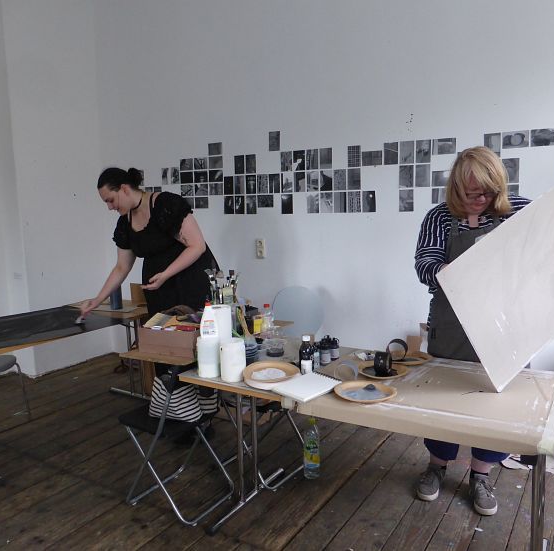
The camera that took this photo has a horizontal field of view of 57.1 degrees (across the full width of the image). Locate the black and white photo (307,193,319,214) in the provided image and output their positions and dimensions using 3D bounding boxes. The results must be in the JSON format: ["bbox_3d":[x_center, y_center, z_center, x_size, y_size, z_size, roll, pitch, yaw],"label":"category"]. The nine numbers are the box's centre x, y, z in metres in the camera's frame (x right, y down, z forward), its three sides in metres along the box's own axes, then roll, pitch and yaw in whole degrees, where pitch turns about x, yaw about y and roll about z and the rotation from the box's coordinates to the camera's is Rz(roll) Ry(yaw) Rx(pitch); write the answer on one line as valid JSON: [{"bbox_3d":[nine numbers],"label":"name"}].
[{"bbox_3d":[0.282,-0.555,3.927,0.100,0.150,0.005,4,9,33],"label":"black and white photo"}]

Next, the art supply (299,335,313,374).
[{"bbox_3d":[0.135,0.367,2.330,0.065,0.188,0.065,-1,8,0],"label":"art supply"}]

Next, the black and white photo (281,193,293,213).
[{"bbox_3d":[0.081,-0.537,3.853,0.096,0.145,0.004,4,9,33],"label":"black and white photo"}]

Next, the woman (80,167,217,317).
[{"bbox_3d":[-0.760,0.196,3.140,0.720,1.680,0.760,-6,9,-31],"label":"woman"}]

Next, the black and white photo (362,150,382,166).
[{"bbox_3d":[0.686,-0.841,3.669,0.151,0.101,0.010,4,8,32],"label":"black and white photo"}]

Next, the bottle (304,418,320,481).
[{"bbox_3d":[0.190,0.939,2.789,0.088,0.339,0.088,-1,8,0],"label":"bottle"}]

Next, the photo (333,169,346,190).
[{"bbox_3d":[0.472,-0.709,3.790,0.100,0.150,0.006,4,9,31],"label":"photo"}]

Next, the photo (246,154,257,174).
[{"bbox_3d":[-0.200,-0.871,3.989,0.096,0.145,0.004,4,9,33],"label":"photo"}]

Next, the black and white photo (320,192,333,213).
[{"bbox_3d":[0.379,-0.554,3.901,0.101,0.151,0.010,4,8,32],"label":"black and white photo"}]

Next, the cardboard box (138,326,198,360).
[{"bbox_3d":[-0.486,0.316,2.568,0.345,0.123,0.220,3,9,31],"label":"cardboard box"}]

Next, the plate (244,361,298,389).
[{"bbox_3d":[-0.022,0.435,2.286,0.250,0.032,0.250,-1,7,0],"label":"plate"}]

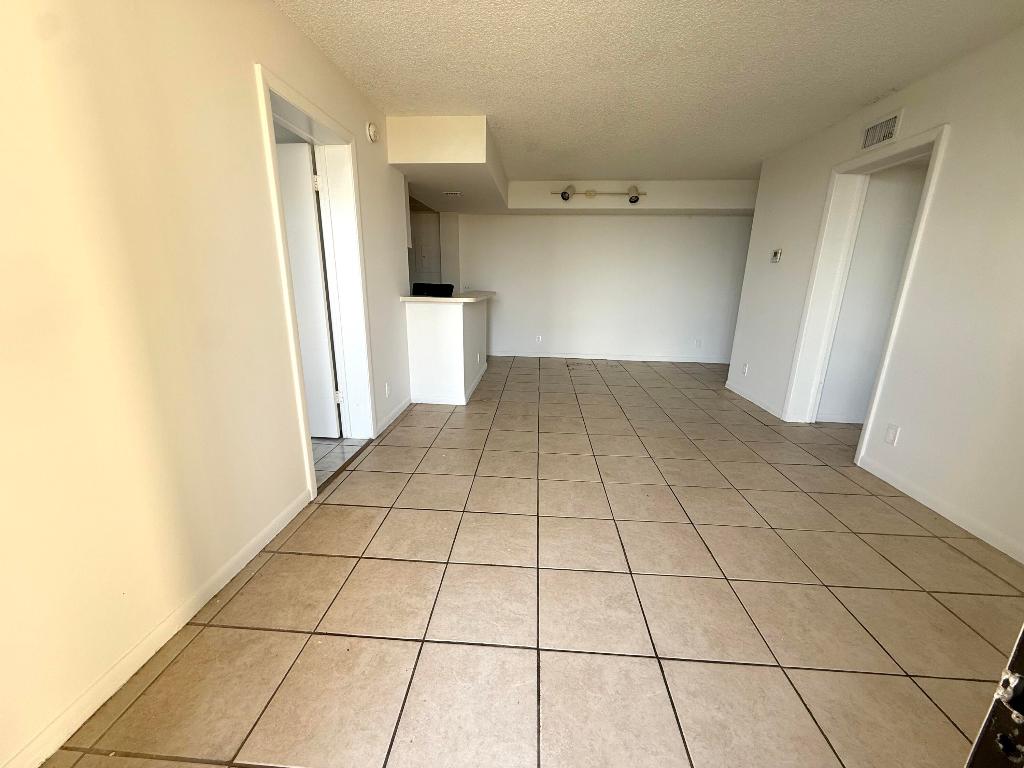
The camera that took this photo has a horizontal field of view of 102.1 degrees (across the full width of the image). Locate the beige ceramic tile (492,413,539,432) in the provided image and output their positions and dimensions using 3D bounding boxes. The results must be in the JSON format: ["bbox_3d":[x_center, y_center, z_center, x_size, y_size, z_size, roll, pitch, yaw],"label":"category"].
[{"bbox_3d":[0.038,0.344,3.615,0.399,0.012,0.402,2,15,3],"label":"beige ceramic tile"}]

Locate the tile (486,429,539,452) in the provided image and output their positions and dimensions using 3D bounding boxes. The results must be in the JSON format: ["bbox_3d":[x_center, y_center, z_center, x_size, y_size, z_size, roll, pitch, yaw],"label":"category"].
[{"bbox_3d":[0.010,0.450,3.233,0.403,0.012,0.403,2,15,3],"label":"tile"}]

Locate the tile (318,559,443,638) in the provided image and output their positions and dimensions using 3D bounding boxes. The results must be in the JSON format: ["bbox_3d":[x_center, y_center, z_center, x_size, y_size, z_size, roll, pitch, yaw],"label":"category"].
[{"bbox_3d":[-0.503,0.861,1.684,0.403,0.012,0.403,2,15,3],"label":"tile"}]

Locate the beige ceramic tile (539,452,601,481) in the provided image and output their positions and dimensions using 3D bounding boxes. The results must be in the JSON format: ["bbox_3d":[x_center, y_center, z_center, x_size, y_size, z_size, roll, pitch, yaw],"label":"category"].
[{"bbox_3d":[0.390,0.572,2.817,0.402,0.010,0.402,2,15,3],"label":"beige ceramic tile"}]

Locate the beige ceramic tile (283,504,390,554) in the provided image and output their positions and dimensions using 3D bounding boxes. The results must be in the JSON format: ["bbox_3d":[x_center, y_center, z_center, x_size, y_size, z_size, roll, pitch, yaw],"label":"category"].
[{"bbox_3d":[-0.878,0.738,2.096,0.402,0.012,0.402,2,15,3],"label":"beige ceramic tile"}]

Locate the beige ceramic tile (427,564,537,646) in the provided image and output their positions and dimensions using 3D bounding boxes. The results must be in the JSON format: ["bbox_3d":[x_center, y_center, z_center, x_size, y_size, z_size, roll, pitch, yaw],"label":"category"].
[{"bbox_3d":[-0.095,0.871,1.654,0.402,0.012,0.402,2,15,3],"label":"beige ceramic tile"}]

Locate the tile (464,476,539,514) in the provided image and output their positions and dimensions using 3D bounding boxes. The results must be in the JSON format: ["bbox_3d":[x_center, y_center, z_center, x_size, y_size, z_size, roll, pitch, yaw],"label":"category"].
[{"bbox_3d":[-0.044,0.662,2.446,0.402,0.010,0.402,2,15,3],"label":"tile"}]

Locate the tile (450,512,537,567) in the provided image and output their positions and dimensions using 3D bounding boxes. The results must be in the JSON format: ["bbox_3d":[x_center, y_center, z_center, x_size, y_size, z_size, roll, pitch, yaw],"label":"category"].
[{"bbox_3d":[-0.068,0.766,2.049,0.402,0.012,0.402,2,15,3],"label":"tile"}]

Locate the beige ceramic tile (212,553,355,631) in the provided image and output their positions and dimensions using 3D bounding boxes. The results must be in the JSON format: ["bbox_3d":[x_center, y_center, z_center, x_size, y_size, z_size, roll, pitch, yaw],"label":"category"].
[{"bbox_3d":[-0.905,0.843,1.702,0.402,0.012,0.402,2,15,3],"label":"beige ceramic tile"}]

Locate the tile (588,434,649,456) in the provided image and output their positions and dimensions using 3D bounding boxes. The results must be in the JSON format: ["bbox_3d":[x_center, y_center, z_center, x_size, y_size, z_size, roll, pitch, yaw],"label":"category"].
[{"bbox_3d":[0.823,0.482,3.187,0.402,0.010,0.402,2,15,3],"label":"tile"}]

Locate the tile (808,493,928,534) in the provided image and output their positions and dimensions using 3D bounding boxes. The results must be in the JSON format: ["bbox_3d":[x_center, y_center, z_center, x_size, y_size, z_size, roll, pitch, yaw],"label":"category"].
[{"bbox_3d":[1.992,0.733,2.329,0.403,0.012,0.403,2,15,3],"label":"tile"}]

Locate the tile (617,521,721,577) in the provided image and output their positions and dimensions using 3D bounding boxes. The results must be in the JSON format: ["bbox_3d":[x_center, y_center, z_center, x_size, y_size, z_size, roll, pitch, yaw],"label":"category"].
[{"bbox_3d":[0.744,0.795,2.006,0.402,0.010,0.402,2,15,3],"label":"tile"}]

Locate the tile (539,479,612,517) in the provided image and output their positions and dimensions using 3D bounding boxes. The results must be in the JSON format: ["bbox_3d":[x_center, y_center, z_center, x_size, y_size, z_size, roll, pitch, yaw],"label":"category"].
[{"bbox_3d":[0.362,0.672,2.412,0.399,0.012,0.402,2,15,3],"label":"tile"}]

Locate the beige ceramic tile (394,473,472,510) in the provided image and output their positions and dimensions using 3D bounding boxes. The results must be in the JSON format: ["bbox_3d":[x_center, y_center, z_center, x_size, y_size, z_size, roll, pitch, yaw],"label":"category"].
[{"bbox_3d":[-0.450,0.649,2.470,0.403,0.012,0.403,2,15,3],"label":"beige ceramic tile"}]

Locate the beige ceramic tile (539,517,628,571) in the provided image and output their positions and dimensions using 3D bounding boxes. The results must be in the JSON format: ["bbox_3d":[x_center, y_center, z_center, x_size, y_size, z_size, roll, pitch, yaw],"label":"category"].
[{"bbox_3d":[0.337,0.779,2.023,0.402,0.012,0.402,2,15,3],"label":"beige ceramic tile"}]

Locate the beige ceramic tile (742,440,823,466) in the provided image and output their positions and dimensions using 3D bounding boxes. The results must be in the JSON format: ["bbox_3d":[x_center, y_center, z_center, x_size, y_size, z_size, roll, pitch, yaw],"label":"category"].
[{"bbox_3d":[2.037,0.521,3.114,0.402,0.012,0.402,2,15,3],"label":"beige ceramic tile"}]

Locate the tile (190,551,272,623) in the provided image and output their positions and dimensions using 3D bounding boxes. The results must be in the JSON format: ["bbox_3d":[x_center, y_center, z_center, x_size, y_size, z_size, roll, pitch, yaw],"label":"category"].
[{"bbox_3d":[-1.147,0.839,1.722,0.065,0.012,0.403,2,15,3],"label":"tile"}]

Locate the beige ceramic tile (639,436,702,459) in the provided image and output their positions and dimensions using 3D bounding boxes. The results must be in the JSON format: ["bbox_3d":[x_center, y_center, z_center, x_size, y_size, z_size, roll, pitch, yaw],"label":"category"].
[{"bbox_3d":[1.227,0.494,3.161,0.402,0.012,0.402,2,15,3],"label":"beige ceramic tile"}]

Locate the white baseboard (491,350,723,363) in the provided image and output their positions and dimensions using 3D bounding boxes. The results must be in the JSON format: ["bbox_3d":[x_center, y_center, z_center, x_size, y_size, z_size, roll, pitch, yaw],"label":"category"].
[{"bbox_3d":[1.446,-0.402,6.359,3.771,0.083,0.015,2,15,3],"label":"white baseboard"}]

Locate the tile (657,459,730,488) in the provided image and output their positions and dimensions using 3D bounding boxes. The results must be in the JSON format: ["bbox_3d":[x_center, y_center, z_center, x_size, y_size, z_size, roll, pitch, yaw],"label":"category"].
[{"bbox_3d":[1.200,0.598,2.767,0.402,0.012,0.402,2,15,3],"label":"tile"}]

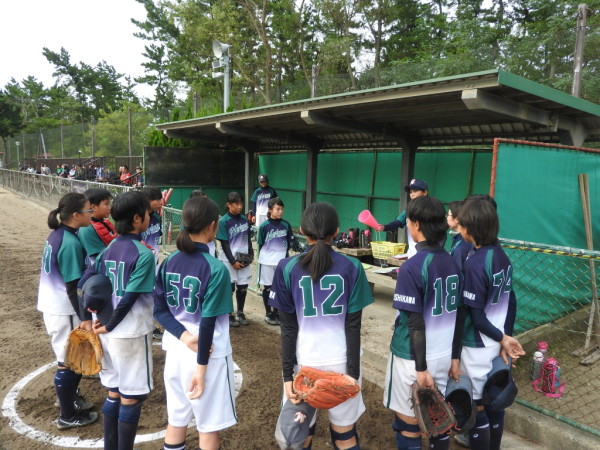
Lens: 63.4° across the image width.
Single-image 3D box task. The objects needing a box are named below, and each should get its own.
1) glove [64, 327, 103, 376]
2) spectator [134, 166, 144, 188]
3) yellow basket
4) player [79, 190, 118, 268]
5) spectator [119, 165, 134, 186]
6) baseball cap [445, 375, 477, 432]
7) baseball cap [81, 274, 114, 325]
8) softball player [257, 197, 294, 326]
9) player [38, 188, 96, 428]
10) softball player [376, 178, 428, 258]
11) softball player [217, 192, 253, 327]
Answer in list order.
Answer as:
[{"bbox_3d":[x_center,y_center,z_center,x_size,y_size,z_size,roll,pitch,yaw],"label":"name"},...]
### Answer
[{"bbox_3d":[-1.169,0.683,2.620,0.205,0.260,0.130,-5,3,-6],"label":"glove"},{"bbox_3d":[-5.281,-1.309,16.078,0.500,1.250,0.700,2,7,14],"label":"spectator"},{"bbox_3d":[0.925,0.268,5.100,0.210,0.155,0.340,-5,9,-36],"label":"yellow basket"},{"bbox_3d":[-1.582,0.468,3.718,0.380,1.470,0.480,0,7,-4],"label":"player"},{"bbox_3d":[-5.693,-1.309,16.078,0.500,1.250,0.700,4,8,24],"label":"spectator"},{"bbox_3d":[0.804,0.894,2.430,0.170,0.265,0.140,-7,-3,27],"label":"baseball cap"},{"bbox_3d":[-1.052,0.387,2.520,0.170,0.255,0.140,-10,-7,11],"label":"baseball cap"},{"bbox_3d":[-0.245,0.365,5.121,0.430,1.350,0.300,-2,8,-21],"label":"softball player"},{"bbox_3d":[-1.517,0.538,3.131,0.370,1.480,0.410,-4,9,-34],"label":"player"},{"bbox_3d":[1.234,0.208,5.541,0.600,1.450,0.480,7,9,40],"label":"softball player"},{"bbox_3d":[-0.694,0.348,5.105,0.410,1.380,0.300,-4,8,-30],"label":"softball player"}]

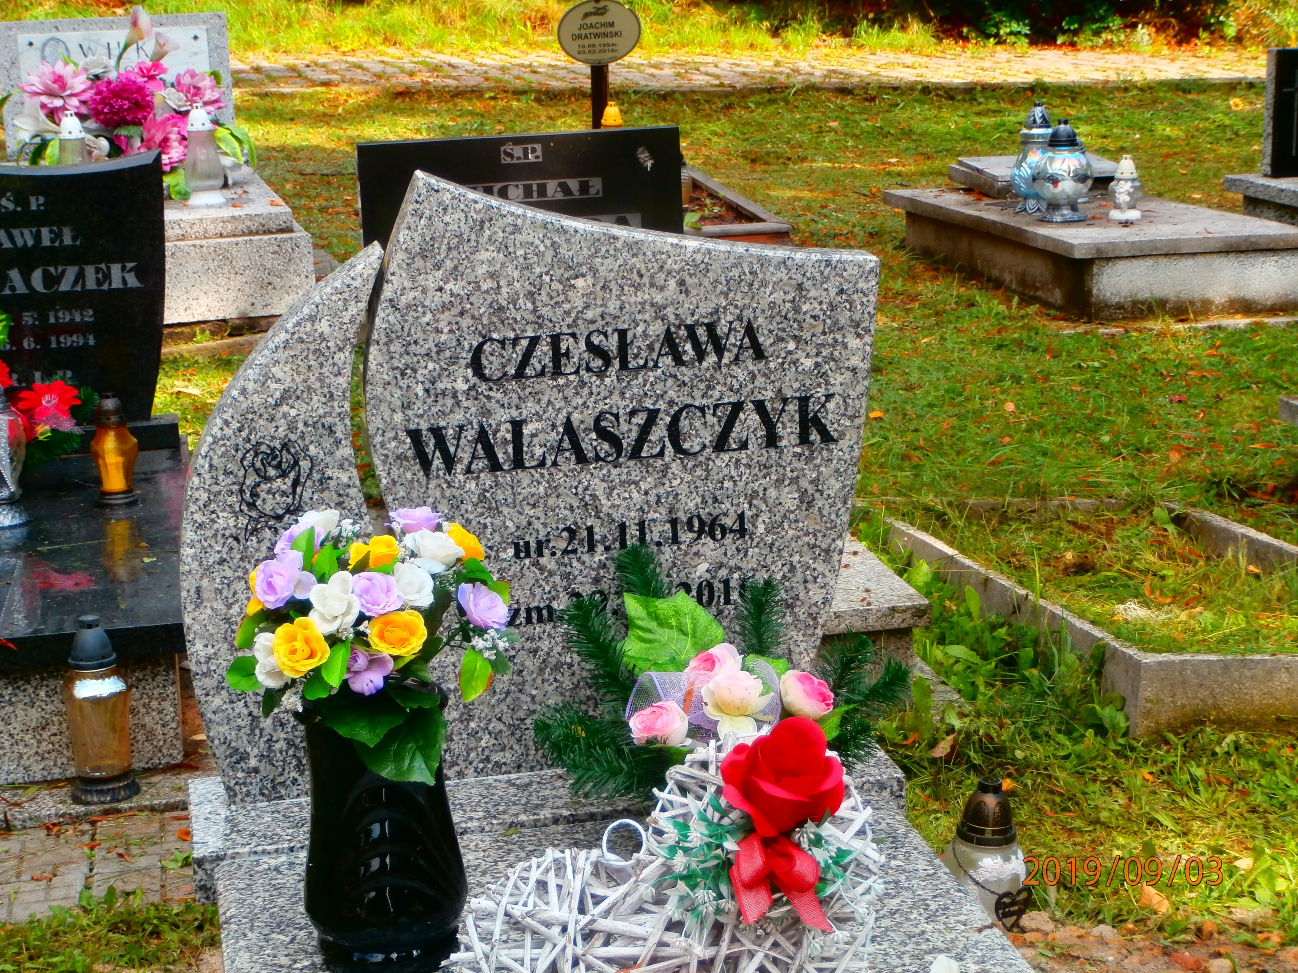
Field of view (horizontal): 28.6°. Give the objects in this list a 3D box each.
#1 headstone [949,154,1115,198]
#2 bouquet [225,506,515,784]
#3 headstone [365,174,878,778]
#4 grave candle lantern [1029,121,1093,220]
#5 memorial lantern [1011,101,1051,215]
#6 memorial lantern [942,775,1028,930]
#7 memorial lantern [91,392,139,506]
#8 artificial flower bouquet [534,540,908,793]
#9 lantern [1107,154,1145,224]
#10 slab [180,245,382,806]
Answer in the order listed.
[{"bbox_3d":[1.269,-1.016,8.285,0.460,0.090,0.460,-5,12,-11],"label":"headstone"},{"bbox_3d":[-0.291,0.147,2.612,0.290,0.260,0.250,-5,12,-11],"label":"bouquet"},{"bbox_3d":[-0.029,-0.024,3.221,0.650,0.760,0.080,-5,12,-11],"label":"headstone"},{"bbox_3d":[1.199,-0.921,7.408,0.180,0.281,0.180,0,12,9],"label":"grave candle lantern"},{"bbox_3d":[1.146,-0.982,7.602,0.160,0.322,0.160,-1,12,9],"label":"memorial lantern"},{"bbox_3d":[0.410,0.452,3.100,0.110,0.199,0.110,-1,12,7],"label":"memorial lantern"},{"bbox_3d":[-1.005,-0.074,4.782,0.090,0.196,0.090,-5,12,-12],"label":"memorial lantern"},{"bbox_3d":[0.073,0.237,3.118,0.430,0.270,0.210,-5,12,-11],"label":"artificial flower bouquet"},{"bbox_3d":[1.376,-0.865,7.356,0.100,0.178,0.100,0,12,11],"label":"lantern"},{"bbox_3d":[-0.434,0.052,3.155,0.290,0.680,0.080,-5,12,-11],"label":"slab"}]

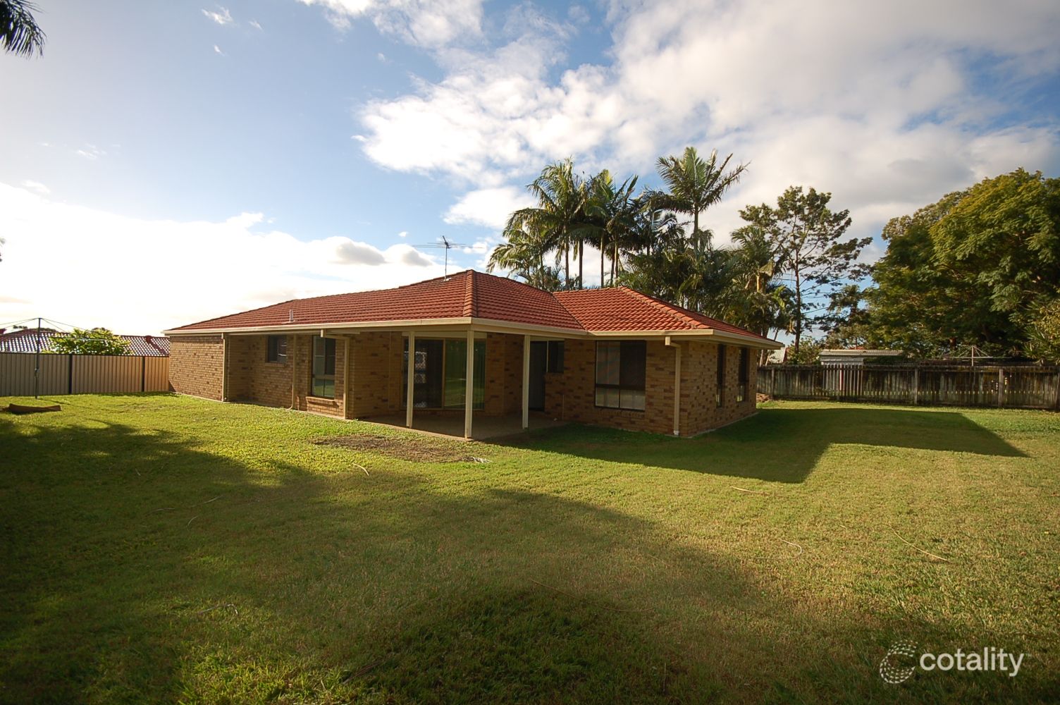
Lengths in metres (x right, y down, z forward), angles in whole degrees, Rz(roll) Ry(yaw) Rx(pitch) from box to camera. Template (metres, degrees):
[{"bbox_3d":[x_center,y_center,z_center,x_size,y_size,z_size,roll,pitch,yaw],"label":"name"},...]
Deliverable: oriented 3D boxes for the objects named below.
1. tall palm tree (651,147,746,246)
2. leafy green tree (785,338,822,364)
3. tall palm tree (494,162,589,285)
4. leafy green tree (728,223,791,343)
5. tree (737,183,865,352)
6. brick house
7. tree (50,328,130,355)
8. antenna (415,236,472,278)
[{"bbox_3d":[8.830,-4.365,23.430,5.223,13.152,5.223,1,-1,20],"label":"tall palm tree"},{"bbox_3d":[15.177,0.778,24.483,2.172,3.213,2.172,1,-1,32],"label":"leafy green tree"},{"bbox_3d":[0.368,-4.354,24.432,5.517,12.725,5.517,1,-1,1],"label":"tall palm tree"},{"bbox_3d":[11.584,-2.159,22.453,3.325,8.861,3.325,1,-1,27],"label":"leafy green tree"},{"bbox_3d":[17.175,-4.021,27.931,8.249,12.983,8.249,1,-1,31],"label":"tree"},{"bbox_3d":[-3.080,-0.540,17.560,21.081,4.839,12.848,1,-1,38],"label":"brick house"},{"bbox_3d":[-20.960,0.201,20.985,3.822,2.768,3.822,2,-1,-45],"label":"tree"},{"bbox_3d":[-2.683,-2.968,14.068,2.057,1.184,1.529,1,-1,-3],"label":"antenna"}]

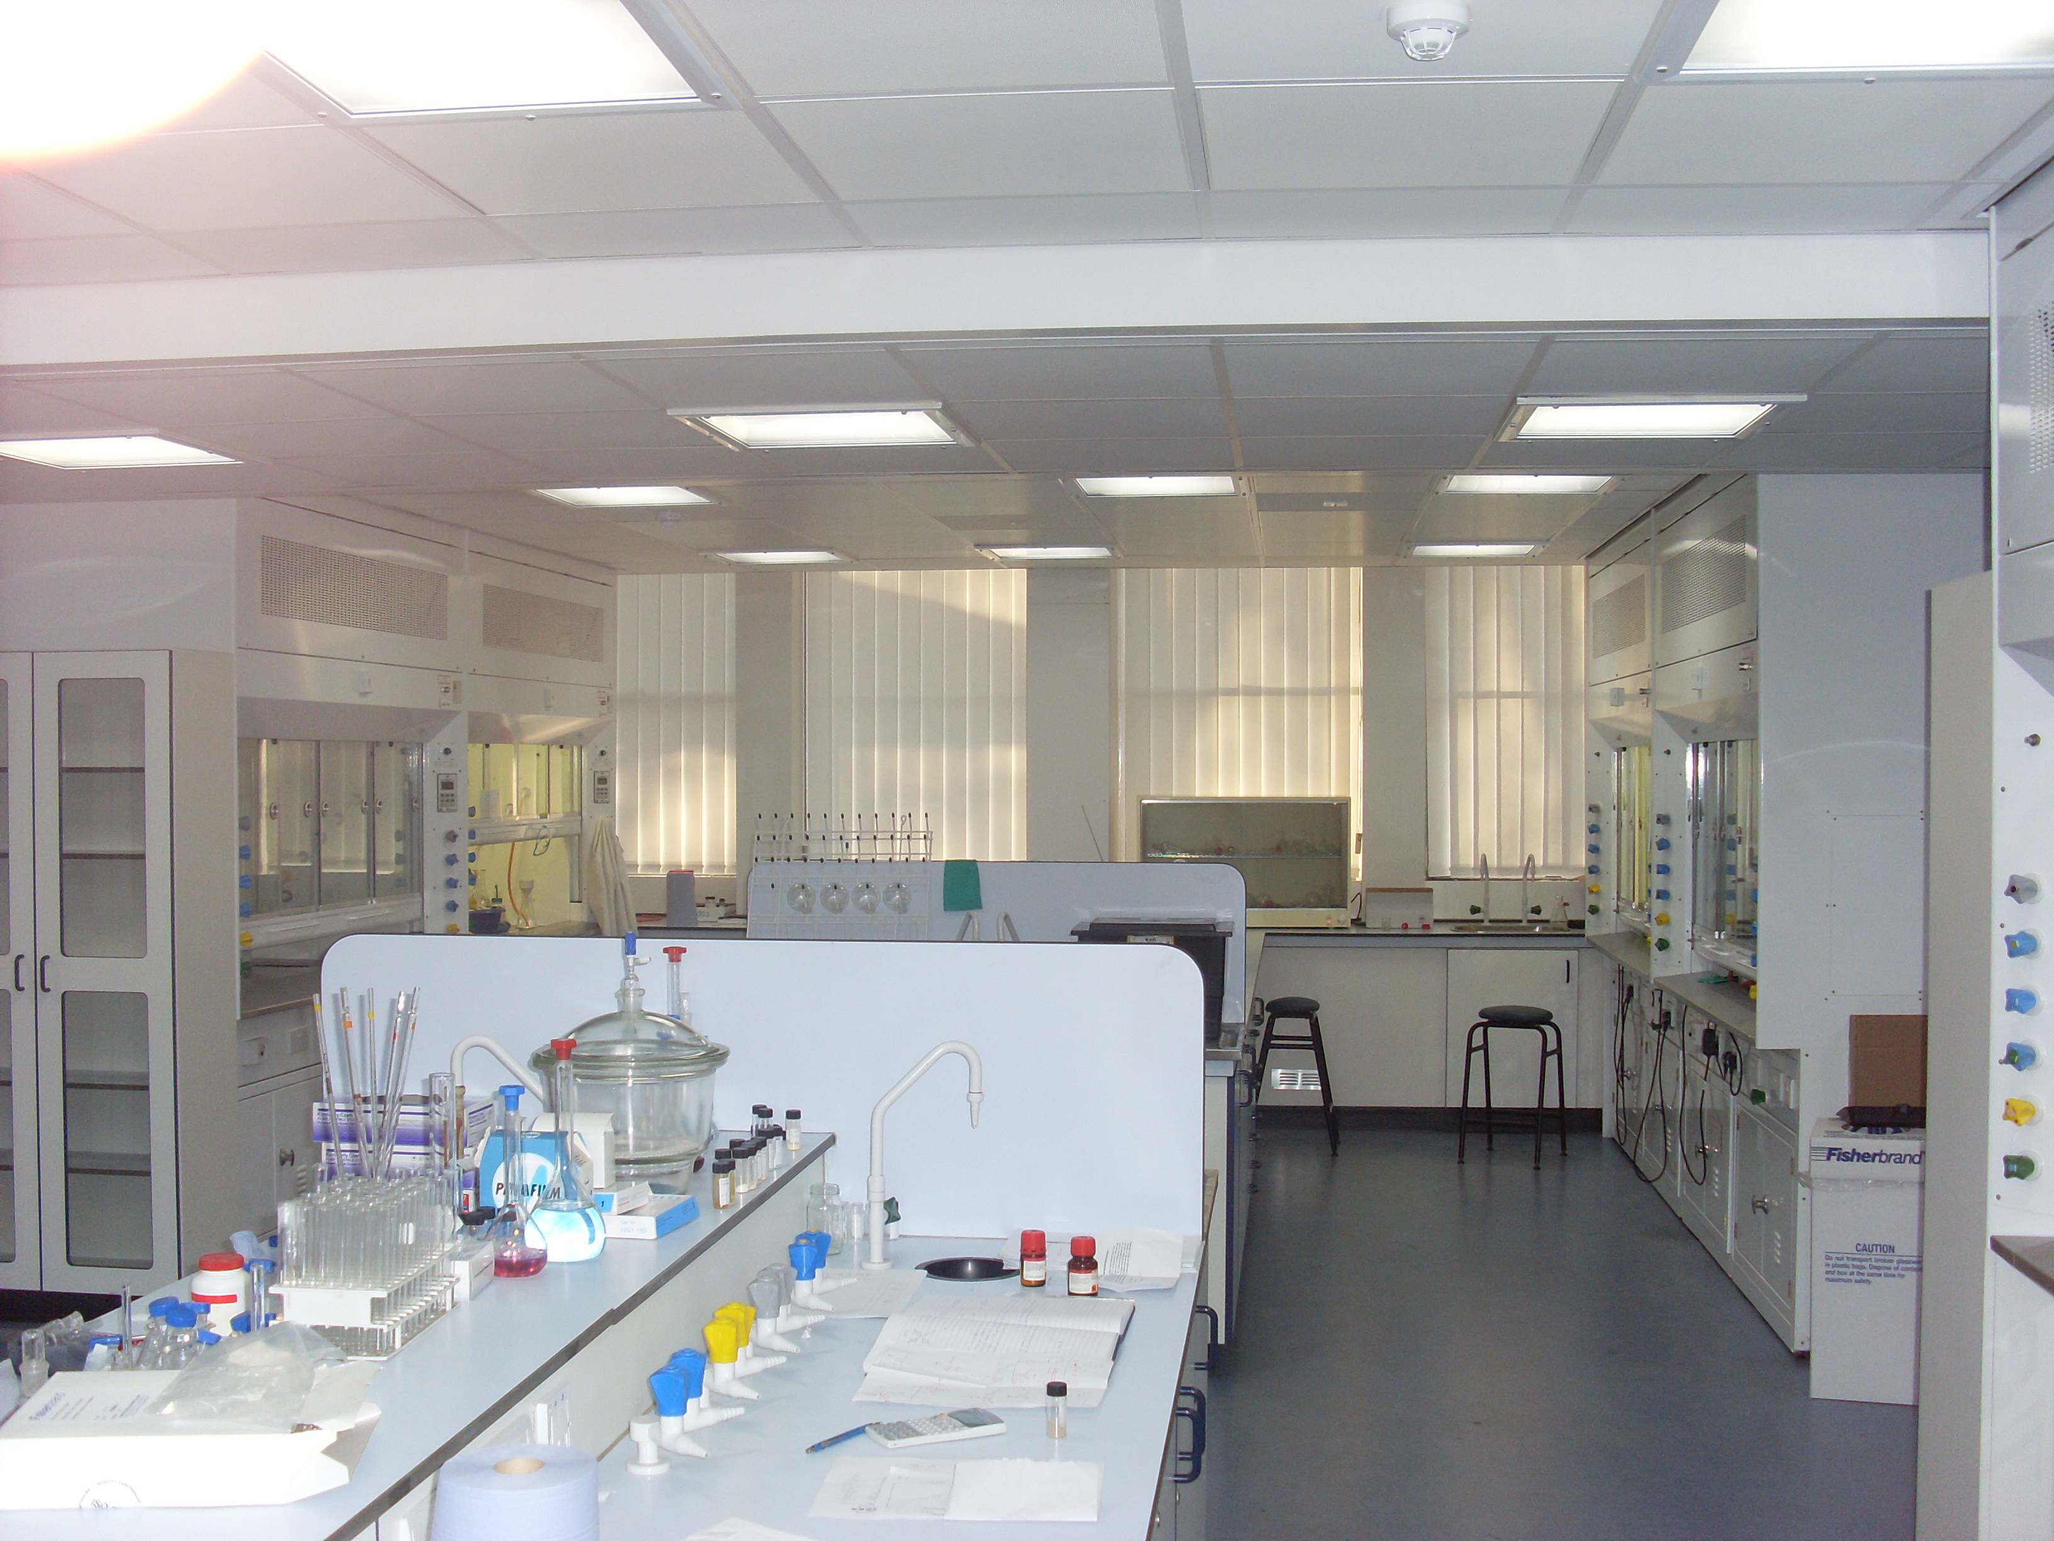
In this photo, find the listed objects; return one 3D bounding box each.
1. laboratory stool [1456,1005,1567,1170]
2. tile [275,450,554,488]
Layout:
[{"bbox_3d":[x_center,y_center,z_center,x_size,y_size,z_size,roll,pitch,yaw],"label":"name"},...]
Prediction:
[{"bbox_3d":[1.970,1.274,9.105,0.360,0.606,0.340,0,0,28],"label":"laboratory stool"},{"bbox_3d":[-1.594,-0.796,5.989,0.600,0.025,0.600,0,0,7],"label":"tile"}]

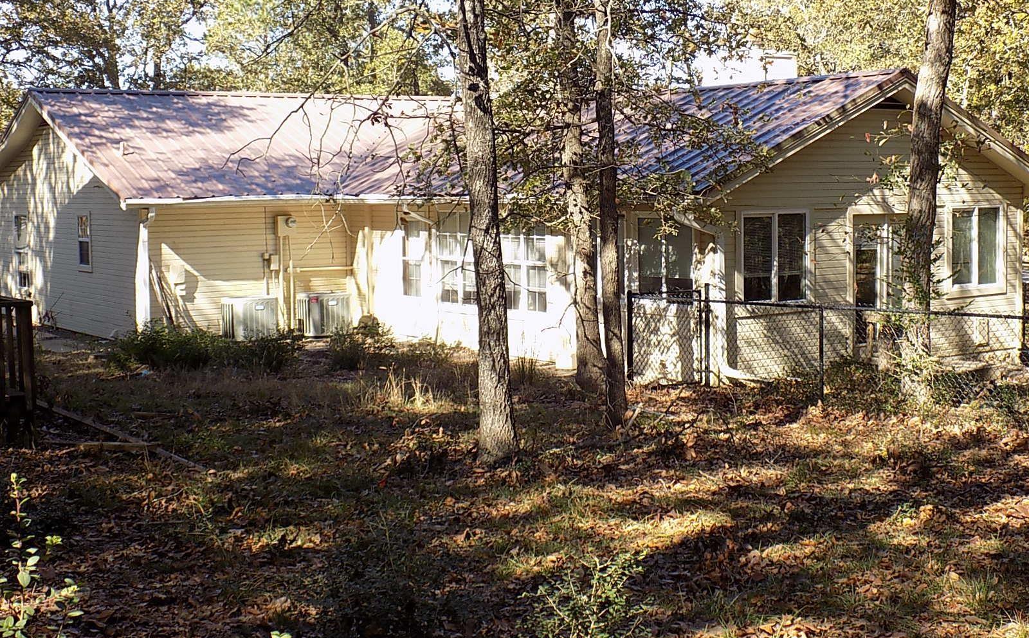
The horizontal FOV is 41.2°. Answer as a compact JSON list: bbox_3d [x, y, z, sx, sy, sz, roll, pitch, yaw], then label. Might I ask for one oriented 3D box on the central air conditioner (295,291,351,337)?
[{"bbox_3d":[-3.567,-0.085,25.650,0.788,0.731,0.788,-5,7,-36],"label":"central air conditioner"}]

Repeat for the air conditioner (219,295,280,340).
[{"bbox_3d":[-4.785,-0.002,24.705,0.789,0.715,0.789,-5,7,-36],"label":"air conditioner"}]

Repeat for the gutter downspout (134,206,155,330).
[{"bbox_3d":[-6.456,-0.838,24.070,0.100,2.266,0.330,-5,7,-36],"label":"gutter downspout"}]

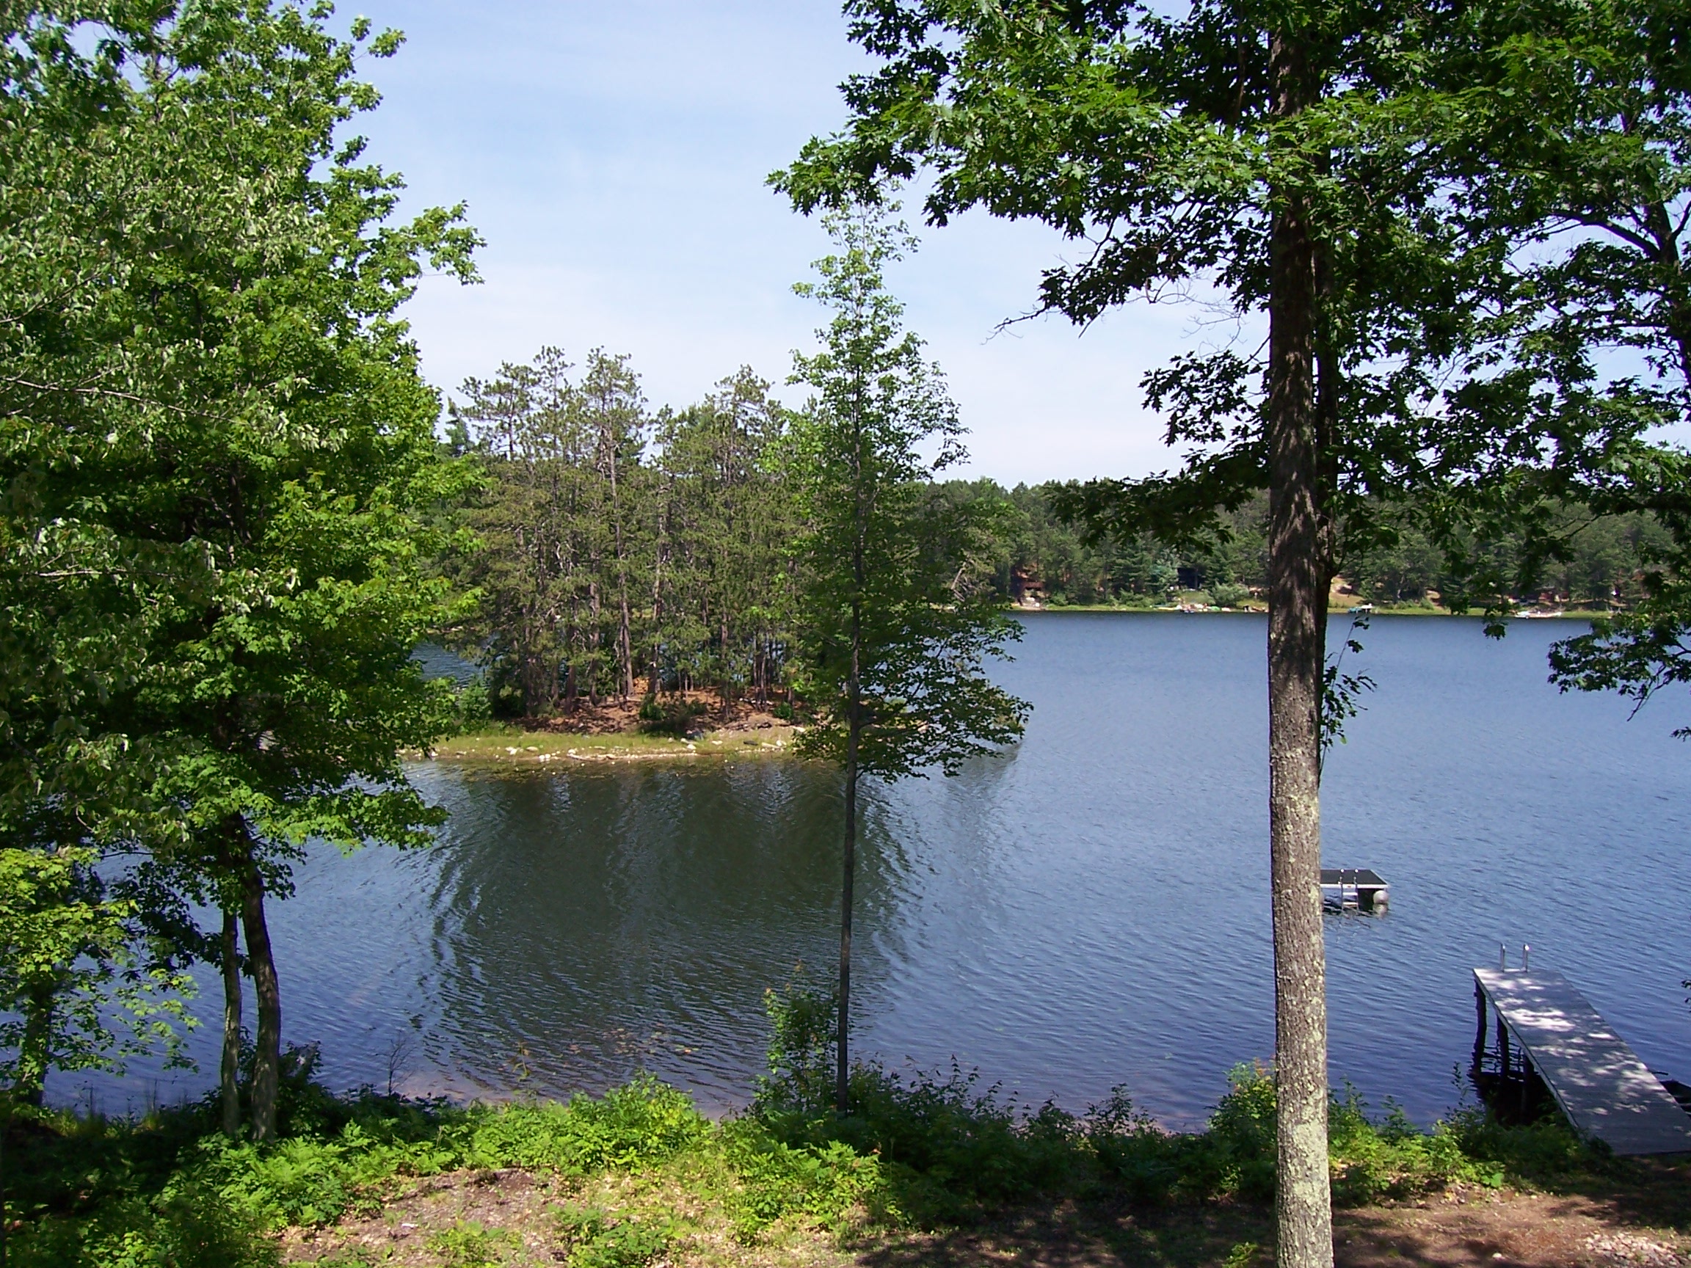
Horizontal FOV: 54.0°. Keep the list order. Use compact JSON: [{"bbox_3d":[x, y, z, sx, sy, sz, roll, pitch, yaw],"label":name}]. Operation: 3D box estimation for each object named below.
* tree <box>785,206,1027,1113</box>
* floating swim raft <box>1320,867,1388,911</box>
[{"bbox_3d":[1.069,0.557,29.101,4.300,16.200,4.300,0,2,0],"label":"tree"},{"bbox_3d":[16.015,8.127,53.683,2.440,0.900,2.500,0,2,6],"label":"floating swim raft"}]

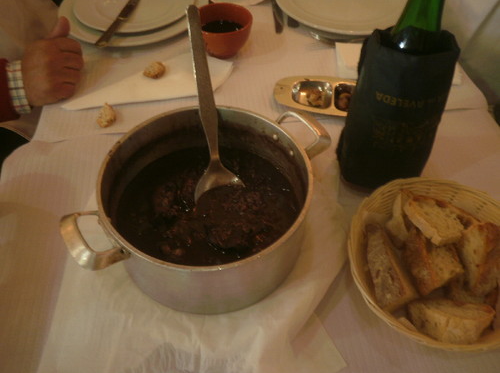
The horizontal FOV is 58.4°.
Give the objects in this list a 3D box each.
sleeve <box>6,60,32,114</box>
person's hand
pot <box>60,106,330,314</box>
[{"bbox_3d":[-0.322,-0.140,0.628,0.035,0.065,0.070,-14,52,-13],"label":"sleeve"},{"bbox_3d":[-0.293,-0.182,0.662,0.100,0.085,0.085,-14,52,-13],"label":"person's hand"},{"bbox_3d":[-0.044,0.019,0.499,0.294,0.099,0.220,-27,56,-22],"label":"pot"}]

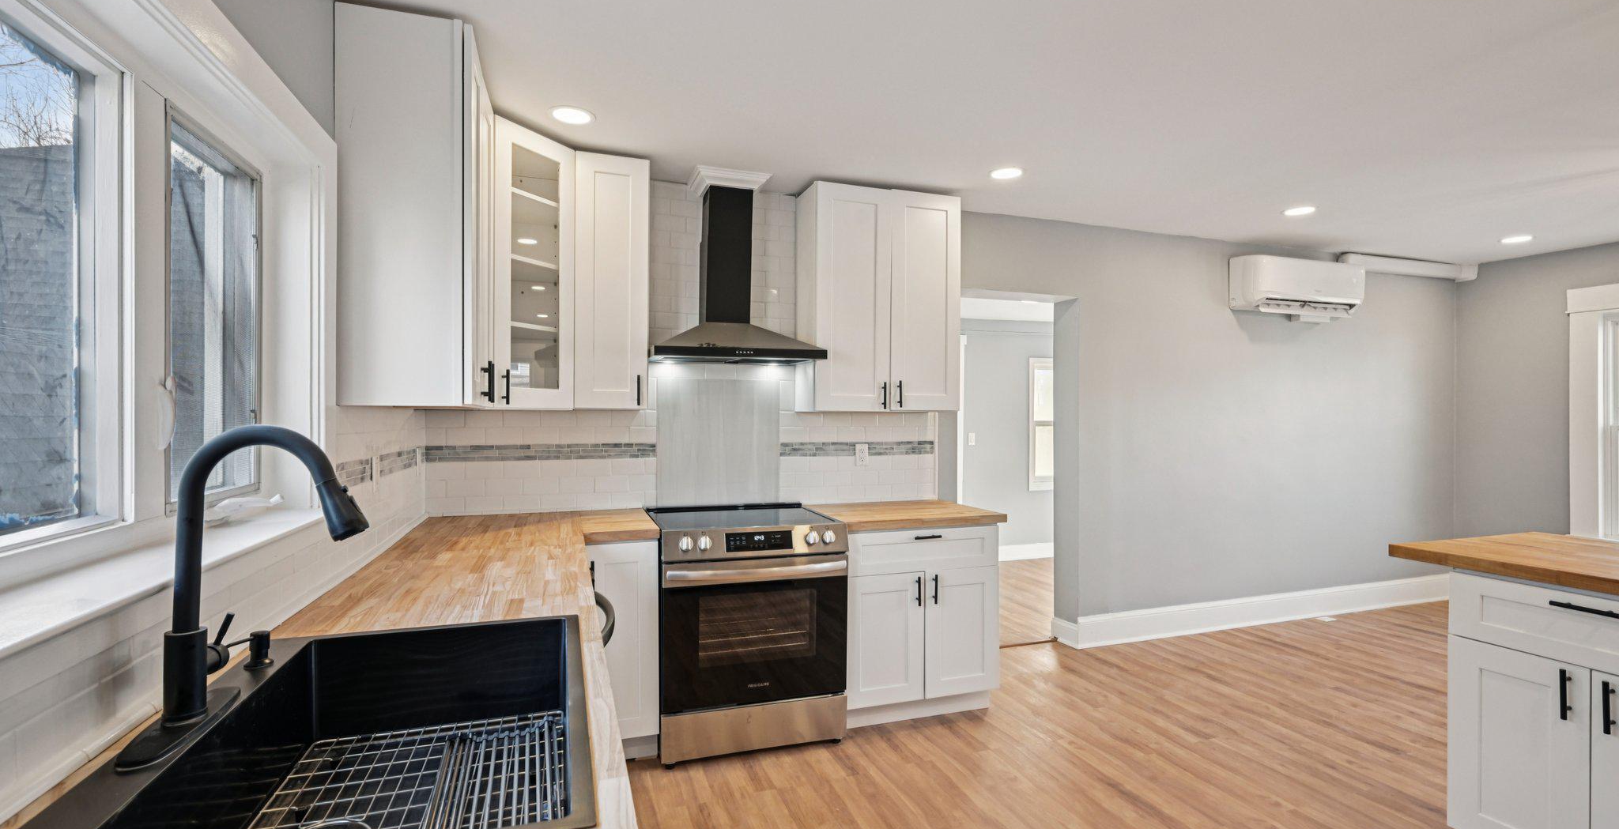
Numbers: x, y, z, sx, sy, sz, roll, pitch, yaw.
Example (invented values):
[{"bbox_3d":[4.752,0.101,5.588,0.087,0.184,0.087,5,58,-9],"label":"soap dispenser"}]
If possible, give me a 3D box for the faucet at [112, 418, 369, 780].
[{"bbox_3d":[-0.816,0.236,1.075,0.270,0.433,0.260,0,0,-19],"label":"faucet"}]

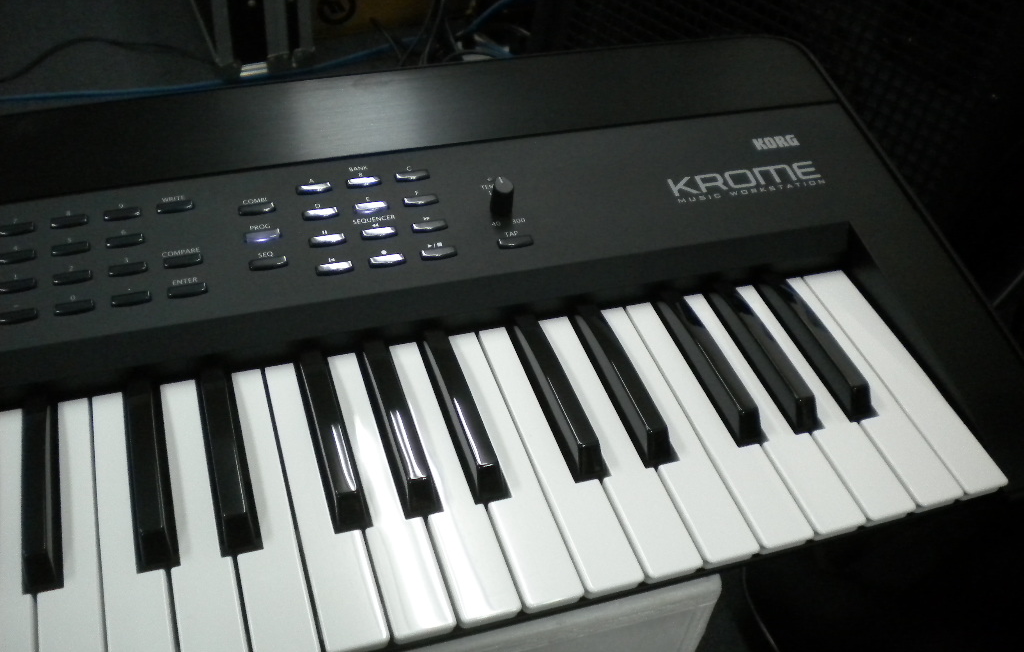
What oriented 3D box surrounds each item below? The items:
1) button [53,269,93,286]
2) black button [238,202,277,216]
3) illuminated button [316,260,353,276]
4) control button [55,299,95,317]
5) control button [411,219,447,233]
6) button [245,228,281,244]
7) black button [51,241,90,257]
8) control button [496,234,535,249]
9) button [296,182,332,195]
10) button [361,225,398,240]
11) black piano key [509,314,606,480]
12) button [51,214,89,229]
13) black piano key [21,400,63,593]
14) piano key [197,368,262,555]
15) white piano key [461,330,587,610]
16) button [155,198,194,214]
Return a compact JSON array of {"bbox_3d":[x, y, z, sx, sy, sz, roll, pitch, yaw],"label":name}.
[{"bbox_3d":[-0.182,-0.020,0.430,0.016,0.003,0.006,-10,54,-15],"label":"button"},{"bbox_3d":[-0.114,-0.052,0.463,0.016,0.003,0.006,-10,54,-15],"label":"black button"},{"bbox_3d":[-0.076,-0.024,0.444,0.015,0.003,0.005,-10,51,-15],"label":"illuminated button"},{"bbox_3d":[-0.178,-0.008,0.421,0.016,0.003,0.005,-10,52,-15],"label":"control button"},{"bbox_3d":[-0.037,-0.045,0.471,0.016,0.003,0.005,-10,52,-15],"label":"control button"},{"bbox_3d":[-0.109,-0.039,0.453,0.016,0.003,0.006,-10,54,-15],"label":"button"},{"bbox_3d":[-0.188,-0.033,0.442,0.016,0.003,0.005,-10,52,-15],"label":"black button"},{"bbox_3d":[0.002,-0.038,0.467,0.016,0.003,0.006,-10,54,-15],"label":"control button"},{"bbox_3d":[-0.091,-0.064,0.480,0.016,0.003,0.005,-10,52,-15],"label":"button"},{"bbox_3d":[-0.059,-0.041,0.461,0.015,0.003,0.005,-10,51,-15],"label":"button"},{"bbox_3d":[0.018,0.025,0.433,0.011,0.014,0.090,-10,45,-15],"label":"black piano key"},{"bbox_3d":[-0.192,-0.045,0.450,0.014,0.003,0.005,-11,51,-14],"label":"button"},{"bbox_3d":[-0.171,0.057,0.377,0.010,0.012,0.085,-10,45,-15],"label":"black piano key"},{"bbox_3d":[-0.111,0.045,0.400,0.010,0.014,0.093,-10,46,-15],"label":"piano key"},{"bbox_3d":[-0.006,0.054,0.413,0.022,0.010,0.140,-10,46,-15],"label":"white piano key"},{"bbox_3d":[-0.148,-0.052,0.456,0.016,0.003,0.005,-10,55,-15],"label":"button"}]

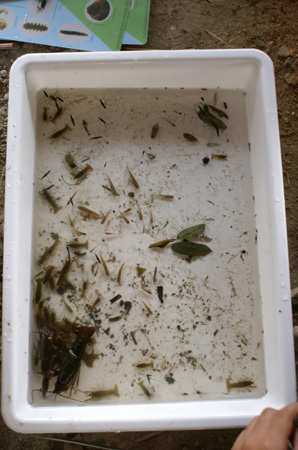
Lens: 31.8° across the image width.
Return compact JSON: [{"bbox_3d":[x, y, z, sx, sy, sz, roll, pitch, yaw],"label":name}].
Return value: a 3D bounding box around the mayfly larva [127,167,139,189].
[{"bbox_3d":[-0.020,-0.060,0.653,0.005,0.004,0.035,-24,81,-5],"label":"mayfly larva"}]

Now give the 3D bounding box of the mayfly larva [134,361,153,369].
[{"bbox_3d":[-0.005,0.161,0.602,0.021,0.005,0.007,-6,79,-3],"label":"mayfly larva"}]

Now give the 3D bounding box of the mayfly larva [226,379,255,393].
[{"bbox_3d":[0.105,0.183,0.601,0.033,0.007,0.014,-4,79,-3],"label":"mayfly larva"}]

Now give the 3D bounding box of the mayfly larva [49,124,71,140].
[{"bbox_3d":[-0.116,-0.119,0.676,0.032,0.007,0.010,-32,83,-8],"label":"mayfly larva"}]

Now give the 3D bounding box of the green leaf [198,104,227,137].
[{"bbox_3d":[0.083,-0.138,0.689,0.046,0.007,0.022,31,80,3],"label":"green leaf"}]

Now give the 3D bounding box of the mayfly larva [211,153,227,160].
[{"bbox_3d":[0.091,-0.089,0.680,0.022,0.005,0.009,1,80,-2],"label":"mayfly larva"}]

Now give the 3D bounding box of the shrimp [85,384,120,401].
[{"bbox_3d":[-0.053,0.190,0.595,0.039,0.007,0.014,-4,79,-3],"label":"shrimp"}]

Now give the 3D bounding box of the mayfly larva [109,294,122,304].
[{"bbox_3d":[-0.040,0.087,0.626,0.016,0.004,0.004,-28,81,-6],"label":"mayfly larva"}]

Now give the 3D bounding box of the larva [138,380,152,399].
[{"bbox_3d":[-0.004,0.197,0.623,0.009,0.006,0.023,-33,83,-8],"label":"larva"}]

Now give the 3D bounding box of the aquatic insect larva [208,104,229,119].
[{"bbox_3d":[0.092,-0.149,0.691,0.033,0.006,0.007,35,80,4],"label":"aquatic insect larva"}]

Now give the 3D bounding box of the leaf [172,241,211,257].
[{"bbox_3d":[0.051,0.029,0.623,0.048,0.004,0.015,6,78,-1],"label":"leaf"}]

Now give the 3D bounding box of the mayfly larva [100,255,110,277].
[{"bbox_3d":[-0.052,0.048,0.622,0.004,0.004,0.027,-21,80,-6],"label":"mayfly larva"}]

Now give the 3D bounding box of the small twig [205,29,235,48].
[{"bbox_3d":[0.097,-0.256,0.719,0.047,0.003,0.002,34,81,5],"label":"small twig"}]

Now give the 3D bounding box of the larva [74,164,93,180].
[{"bbox_3d":[-0.081,-0.064,0.644,0.025,0.005,0.007,-39,82,-9],"label":"larva"}]

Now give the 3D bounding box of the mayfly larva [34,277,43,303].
[{"bbox_3d":[-0.135,0.080,0.639,0.010,0.007,0.032,4,79,-2],"label":"mayfly larva"}]

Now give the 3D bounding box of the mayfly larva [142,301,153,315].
[{"bbox_3d":[-0.003,0.098,0.625,0.004,0.003,0.021,-39,83,-7],"label":"mayfly larva"}]

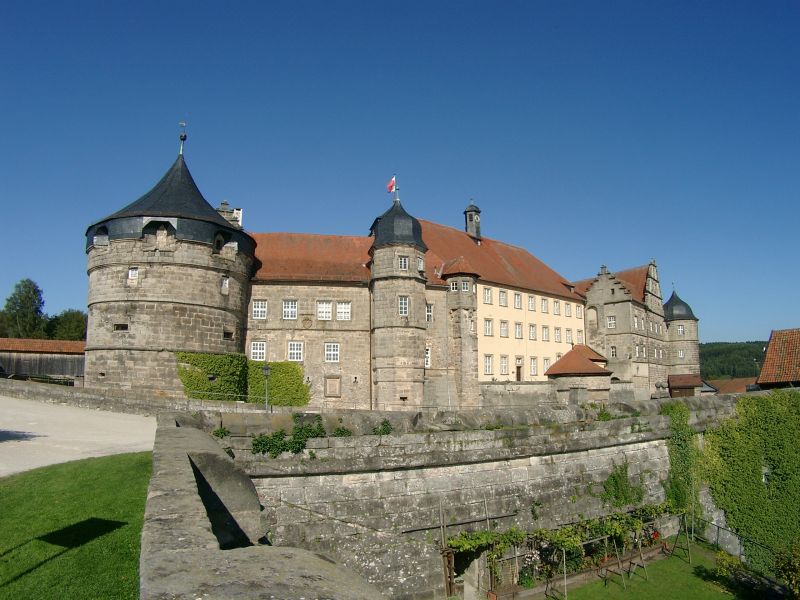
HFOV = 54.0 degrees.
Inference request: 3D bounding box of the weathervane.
[{"bbox_3d":[-19.040,-14.270,69.000,0.800,3.000,0.500,0,-5,0],"label":"weathervane"}]

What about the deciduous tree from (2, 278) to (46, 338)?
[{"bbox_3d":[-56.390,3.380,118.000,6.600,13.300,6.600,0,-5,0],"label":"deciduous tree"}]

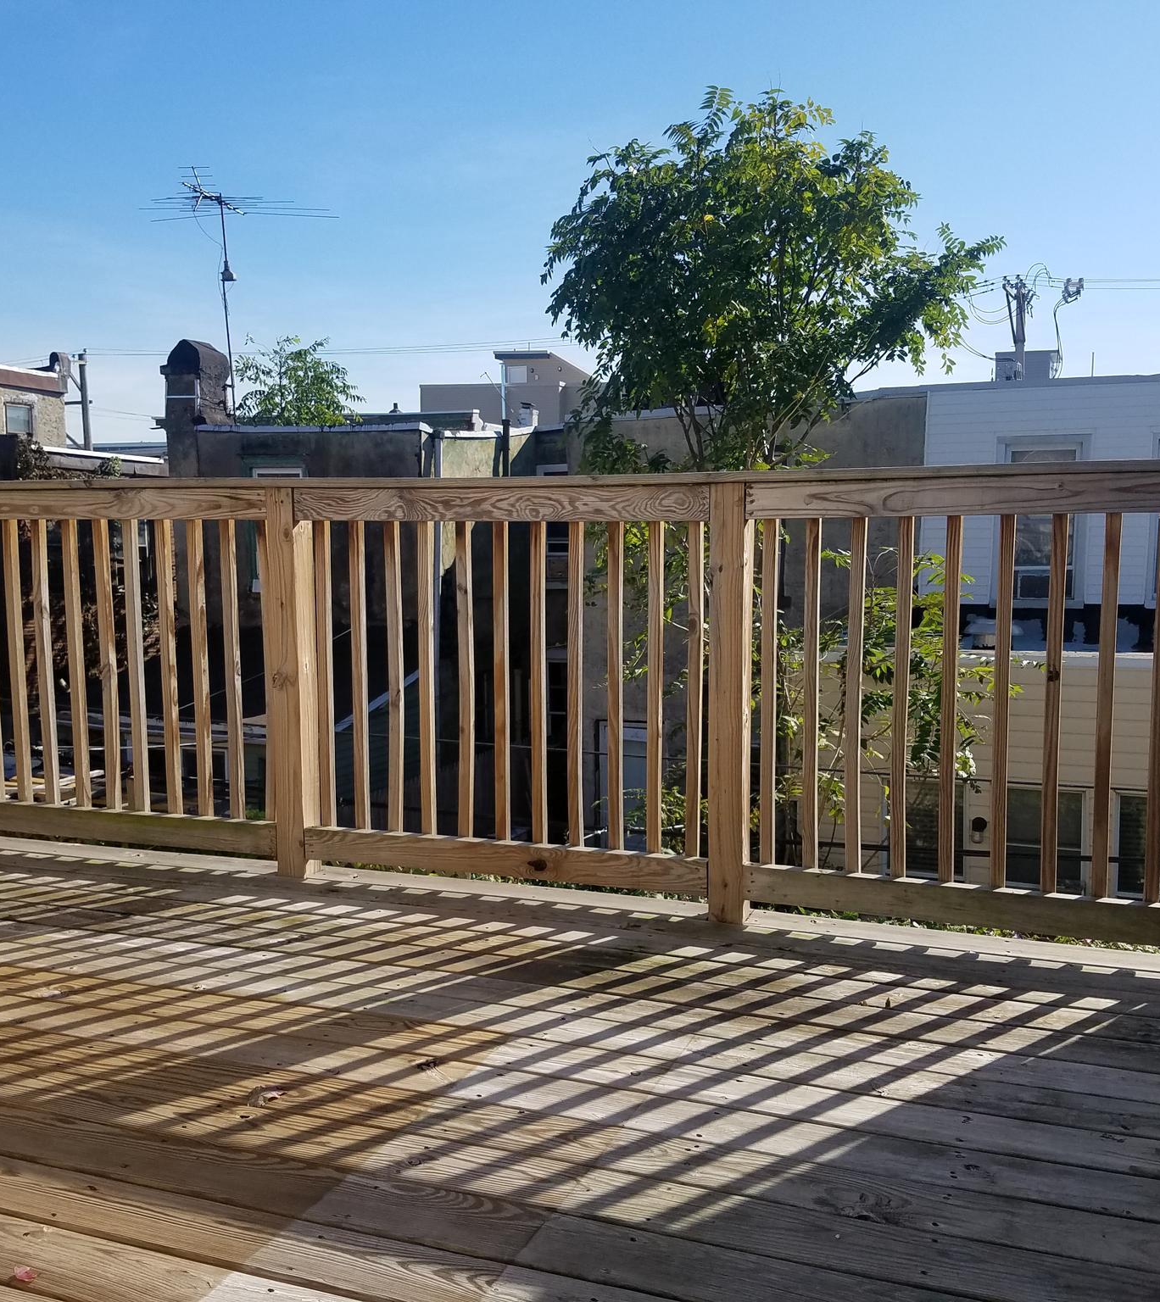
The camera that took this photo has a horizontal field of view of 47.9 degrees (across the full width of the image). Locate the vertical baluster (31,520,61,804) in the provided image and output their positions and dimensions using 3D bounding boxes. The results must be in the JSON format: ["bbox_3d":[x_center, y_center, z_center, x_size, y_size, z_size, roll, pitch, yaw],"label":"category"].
[{"bbox_3d":[-1.651,0.037,4.036,0.034,0.944,0.034,2,7,21],"label":"vertical baluster"}]

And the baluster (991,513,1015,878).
[{"bbox_3d":[0.987,0.121,3.049,0.034,0.944,0.034,2,7,21],"label":"baluster"}]

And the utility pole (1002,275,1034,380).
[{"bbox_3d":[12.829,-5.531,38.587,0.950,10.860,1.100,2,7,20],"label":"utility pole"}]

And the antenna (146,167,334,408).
[{"bbox_3d":[-4.429,-4.633,17.000,2.400,3.320,1.600,1,6,12],"label":"antenna"}]

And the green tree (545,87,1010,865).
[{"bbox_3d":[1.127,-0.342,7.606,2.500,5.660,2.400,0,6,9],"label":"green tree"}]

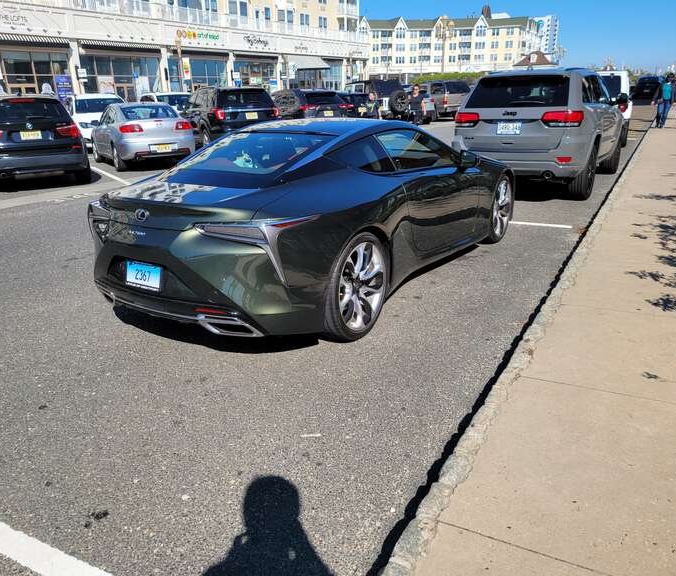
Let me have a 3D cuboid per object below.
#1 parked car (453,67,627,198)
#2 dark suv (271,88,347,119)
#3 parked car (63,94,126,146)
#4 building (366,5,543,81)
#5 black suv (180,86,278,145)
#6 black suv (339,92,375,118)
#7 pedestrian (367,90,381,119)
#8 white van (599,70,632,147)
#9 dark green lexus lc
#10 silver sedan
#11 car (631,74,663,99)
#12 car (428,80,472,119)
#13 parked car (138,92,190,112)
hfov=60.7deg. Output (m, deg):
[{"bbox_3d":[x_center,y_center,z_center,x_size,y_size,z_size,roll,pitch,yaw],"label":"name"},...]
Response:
[{"bbox_3d":[3.591,-2.692,9.773,1.943,1.760,4.820,11,22,30],"label":"parked car"},{"bbox_3d":[-1.447,-5.813,19.318,1.900,1.670,4.680,-13,22,-29],"label":"dark suv"},{"bbox_3d":[-7.971,-5.523,19.085,1.870,1.690,4.650,-12,22,-29],"label":"parked car"},{"bbox_3d":[28.168,-63.658,157.987,50.000,19.200,22.000,0,19,3],"label":"building"},{"bbox_3d":[-3.743,-5.212,17.701,2.000,1.780,5.030,-12,21,-29],"label":"black suv"},{"bbox_3d":[-0.379,-6.935,22.928,1.840,1.520,4.650,-12,22,-29],"label":"black suv"},{"bbox_3d":[1.059,-5.088,17.243,0.480,1.490,0.320,2,19,9],"label":"pedestrian"},{"bbox_3d":[7.421,-5.103,16.399,1.880,1.850,4.600,9,22,28],"label":"white van"},{"bbox_3d":[0.155,-0.856,5.280,1.920,1.345,4.760,11,23,32],"label":"dark green lexus lc"},{"bbox_3d":[-4.863,-3.806,14.129,1.760,1.465,4.510,-12,21,-28],"label":"silver sedan"},{"bbox_3d":[26.315,-17.005,49.012,1.970,1.780,4.850,9,21,26],"label":"car"},{"bbox_3d":[4.723,-9.899,30.687,1.970,1.900,5.050,-12,22,-29],"label":"car"},{"bbox_3d":[-6.505,-6.449,21.701,1.850,1.690,4.600,-12,22,-29],"label":"parked car"}]

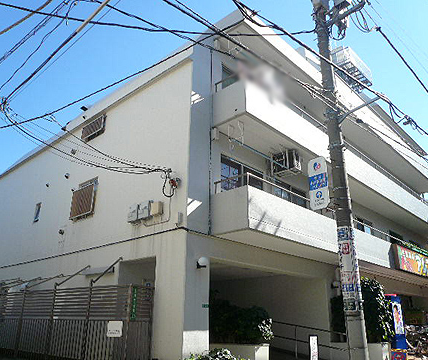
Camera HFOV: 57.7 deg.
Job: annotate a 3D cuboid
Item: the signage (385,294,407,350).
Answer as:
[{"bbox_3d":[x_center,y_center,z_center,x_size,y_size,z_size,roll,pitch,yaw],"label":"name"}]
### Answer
[{"bbox_3d":[5.246,4.146,11.313,0.300,1.440,0.900,-17,-27,40],"label":"signage"}]

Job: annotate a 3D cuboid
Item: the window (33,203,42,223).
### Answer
[{"bbox_3d":[-6.476,1.191,14.315,0.320,0.720,0.100,-17,-27,40],"label":"window"}]

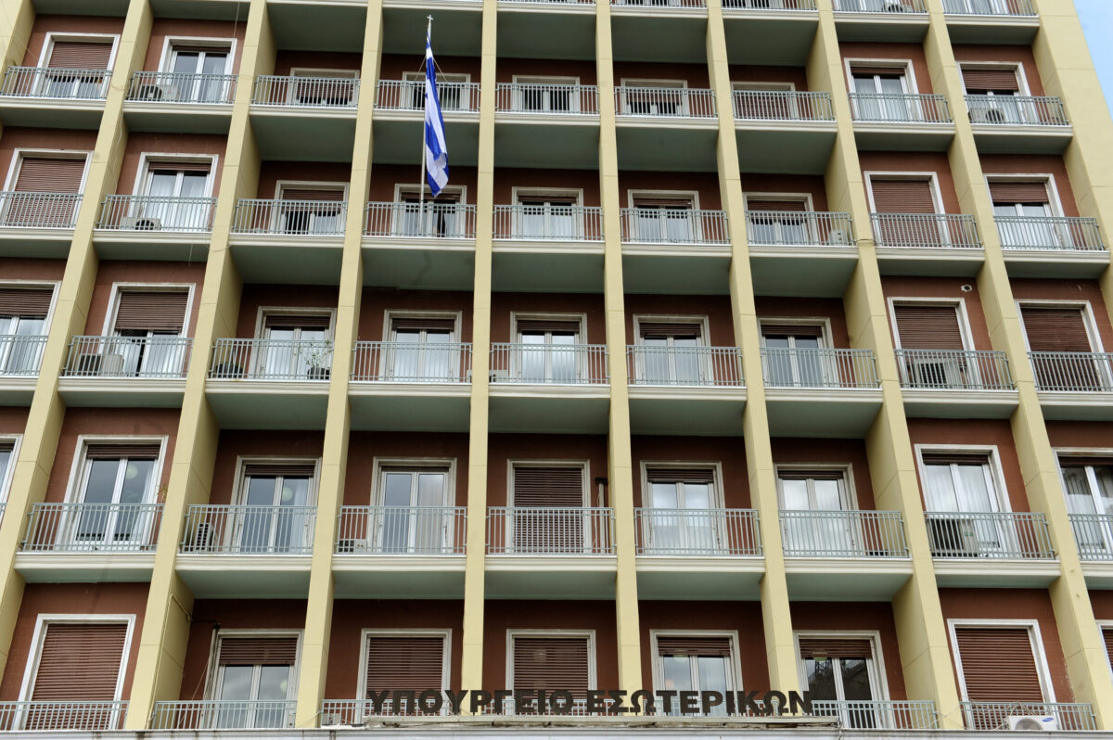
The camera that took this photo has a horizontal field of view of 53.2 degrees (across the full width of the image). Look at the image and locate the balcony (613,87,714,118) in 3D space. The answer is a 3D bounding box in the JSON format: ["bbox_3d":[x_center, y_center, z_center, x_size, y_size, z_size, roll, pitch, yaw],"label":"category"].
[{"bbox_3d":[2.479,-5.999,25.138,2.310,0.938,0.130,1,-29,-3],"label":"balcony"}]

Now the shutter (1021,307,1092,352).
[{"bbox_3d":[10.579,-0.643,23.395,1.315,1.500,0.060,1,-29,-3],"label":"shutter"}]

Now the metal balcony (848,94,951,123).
[{"bbox_3d":[7.655,-5.831,24.867,2.275,0.884,0.055,1,-29,-3],"label":"metal balcony"}]

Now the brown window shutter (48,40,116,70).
[{"bbox_3d":[-11.206,-7.338,26.163,1.377,1.009,0.076,1,-29,-3],"label":"brown window shutter"}]

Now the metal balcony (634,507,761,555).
[{"bbox_3d":[2.504,2.886,19.727,2.223,0.884,0.055,1,-29,-3],"label":"metal balcony"}]

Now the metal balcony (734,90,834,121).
[{"bbox_3d":[5.125,-5.993,25.252,2.347,0.925,0.080,1,-29,-3],"label":"metal balcony"}]

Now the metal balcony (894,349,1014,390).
[{"bbox_3d":[7.922,0.009,22.199,2.332,0.886,0.100,1,-29,-3],"label":"metal balcony"}]

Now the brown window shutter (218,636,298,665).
[{"bbox_3d":[-5.322,5.029,19.897,1.339,0.458,0.050,1,-29,-3],"label":"brown window shutter"}]

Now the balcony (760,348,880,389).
[{"bbox_3d":[5.193,-0.022,21.937,2.347,0.925,0.080,1,-29,-3],"label":"balcony"}]

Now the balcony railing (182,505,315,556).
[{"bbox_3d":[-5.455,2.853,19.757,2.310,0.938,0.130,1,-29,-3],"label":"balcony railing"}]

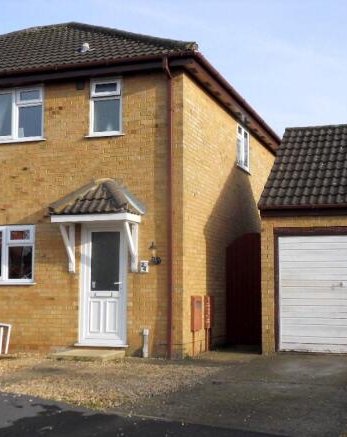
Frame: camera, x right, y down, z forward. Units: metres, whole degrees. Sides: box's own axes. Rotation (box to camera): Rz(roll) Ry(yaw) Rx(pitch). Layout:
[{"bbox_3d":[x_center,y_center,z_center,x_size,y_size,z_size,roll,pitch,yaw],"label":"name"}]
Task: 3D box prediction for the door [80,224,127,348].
[{"bbox_3d":[-1.178,1.124,12.884,0.899,2.070,0.100,-2,-7,19],"label":"door"}]

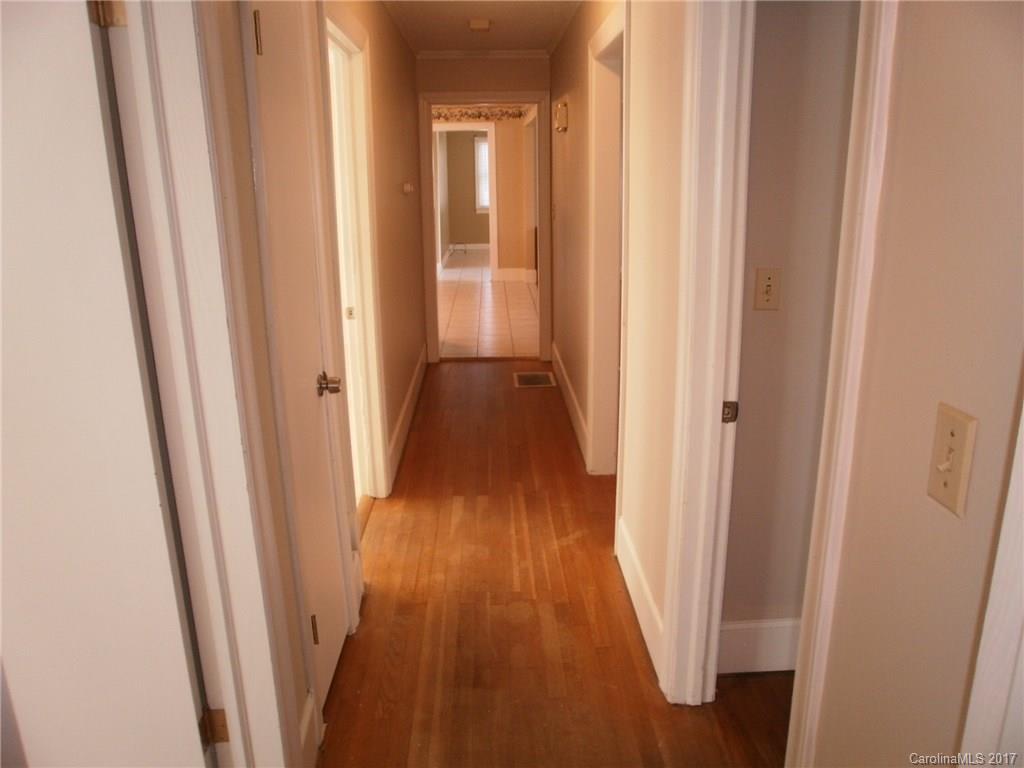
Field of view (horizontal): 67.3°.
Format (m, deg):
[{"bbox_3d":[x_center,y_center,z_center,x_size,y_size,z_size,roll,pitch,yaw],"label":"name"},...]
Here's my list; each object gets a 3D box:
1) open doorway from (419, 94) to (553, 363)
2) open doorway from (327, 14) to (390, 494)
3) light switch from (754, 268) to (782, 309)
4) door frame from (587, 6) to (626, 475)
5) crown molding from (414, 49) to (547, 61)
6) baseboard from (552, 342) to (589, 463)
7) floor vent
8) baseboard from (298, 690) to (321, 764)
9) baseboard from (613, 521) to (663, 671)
[{"bbox_3d":[-0.197,-1.206,6.172,1.025,2.110,0.150,-1,16,-2],"label":"open doorway"},{"bbox_3d":[-0.676,-0.343,3.175,0.148,2.096,0.887,-1,16,-1],"label":"open doorway"},{"bbox_3d":[0.721,-0.265,2.159,0.070,0.115,0.015,-1,16,-2],"label":"light switch"},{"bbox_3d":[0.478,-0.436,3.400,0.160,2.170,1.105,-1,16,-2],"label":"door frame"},{"bbox_3d":[-0.212,-2.469,5.737,1.030,0.080,0.065,-1,16,-2],"label":"crown molding"},{"bbox_3d":[0.383,0.041,5.300,0.023,0.190,2.280,-1,16,-2],"label":"baseboard"},{"bbox_3d":[0.174,-0.040,5.905,0.305,0.015,0.390,-1,16,-2],"label":"floor vent"},{"bbox_3d":[-0.567,0.993,2.095,0.023,0.195,0.200,-1,16,-2],"label":"baseboard"},{"bbox_3d":[0.471,0.763,2.802,0.023,0.205,0.725,-1,16,-2],"label":"baseboard"}]

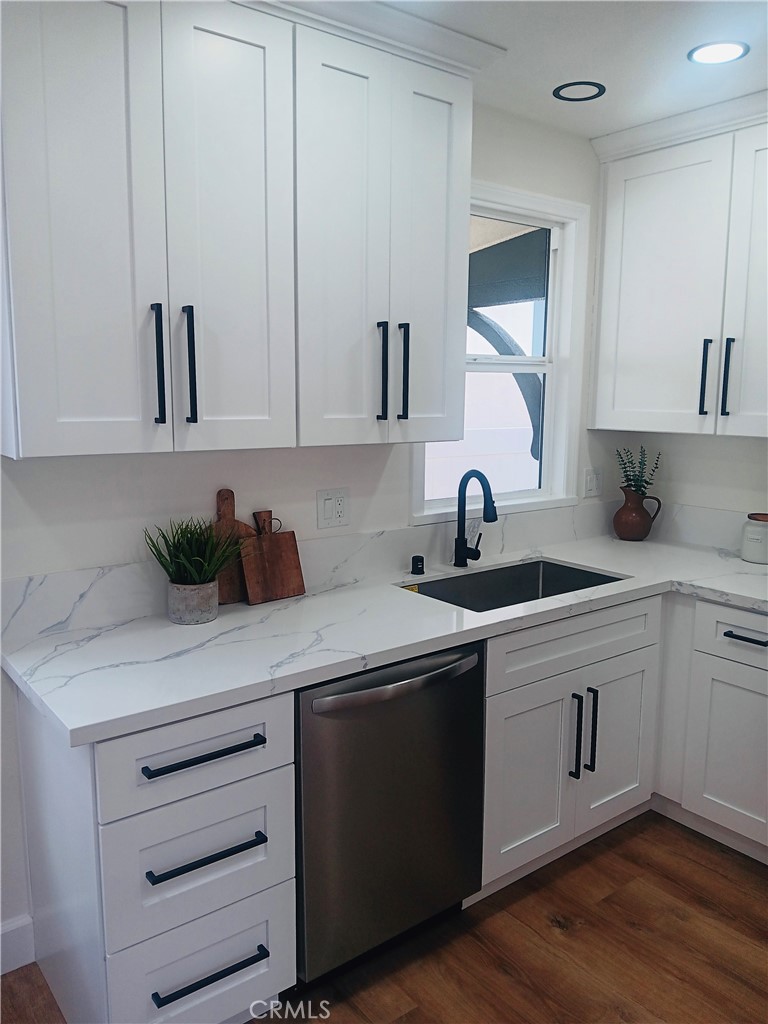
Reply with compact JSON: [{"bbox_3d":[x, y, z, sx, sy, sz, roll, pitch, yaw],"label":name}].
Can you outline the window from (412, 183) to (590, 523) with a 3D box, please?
[{"bbox_3d":[0.445,-0.600,2.976,0.937,1.230,0.125,-6,11,-37],"label":"window"}]

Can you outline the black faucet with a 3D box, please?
[{"bbox_3d":[0.346,0.031,2.737,0.095,0.365,0.250,-4,9,-24],"label":"black faucet"}]

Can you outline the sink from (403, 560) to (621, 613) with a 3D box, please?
[{"bbox_3d":[0.450,0.380,2.635,0.770,0.235,0.420,-6,11,-37],"label":"sink"}]

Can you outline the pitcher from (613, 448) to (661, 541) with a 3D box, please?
[{"bbox_3d":[1.112,-0.083,3.355,0.215,0.415,0.180,3,9,18],"label":"pitcher"}]

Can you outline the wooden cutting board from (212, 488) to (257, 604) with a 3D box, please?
[{"bbox_3d":[-0.458,0.105,2.288,0.210,0.345,0.020,-6,7,-37],"label":"wooden cutting board"}]

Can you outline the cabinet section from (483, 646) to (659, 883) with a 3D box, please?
[{"bbox_3d":[0.436,0.725,2.621,0.815,0.570,0.570,-6,10,-37],"label":"cabinet section"}]

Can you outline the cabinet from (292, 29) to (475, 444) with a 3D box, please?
[{"bbox_3d":[-0.088,-0.735,2.279,0.606,1.053,0.335,-6,11,-37],"label":"cabinet"}]

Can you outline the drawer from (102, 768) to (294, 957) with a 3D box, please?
[{"bbox_3d":[-0.539,0.706,1.861,0.443,0.281,0.525,-6,11,-37],"label":"drawer"}]

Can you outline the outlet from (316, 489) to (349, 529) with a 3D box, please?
[{"bbox_3d":[-0.163,-0.012,2.538,0.122,0.121,0.010,-6,11,-37],"label":"outlet"}]

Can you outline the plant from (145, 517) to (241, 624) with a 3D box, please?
[{"bbox_3d":[-0.533,0.156,2.132,0.250,0.283,0.240,-6,11,-37],"label":"plant"}]

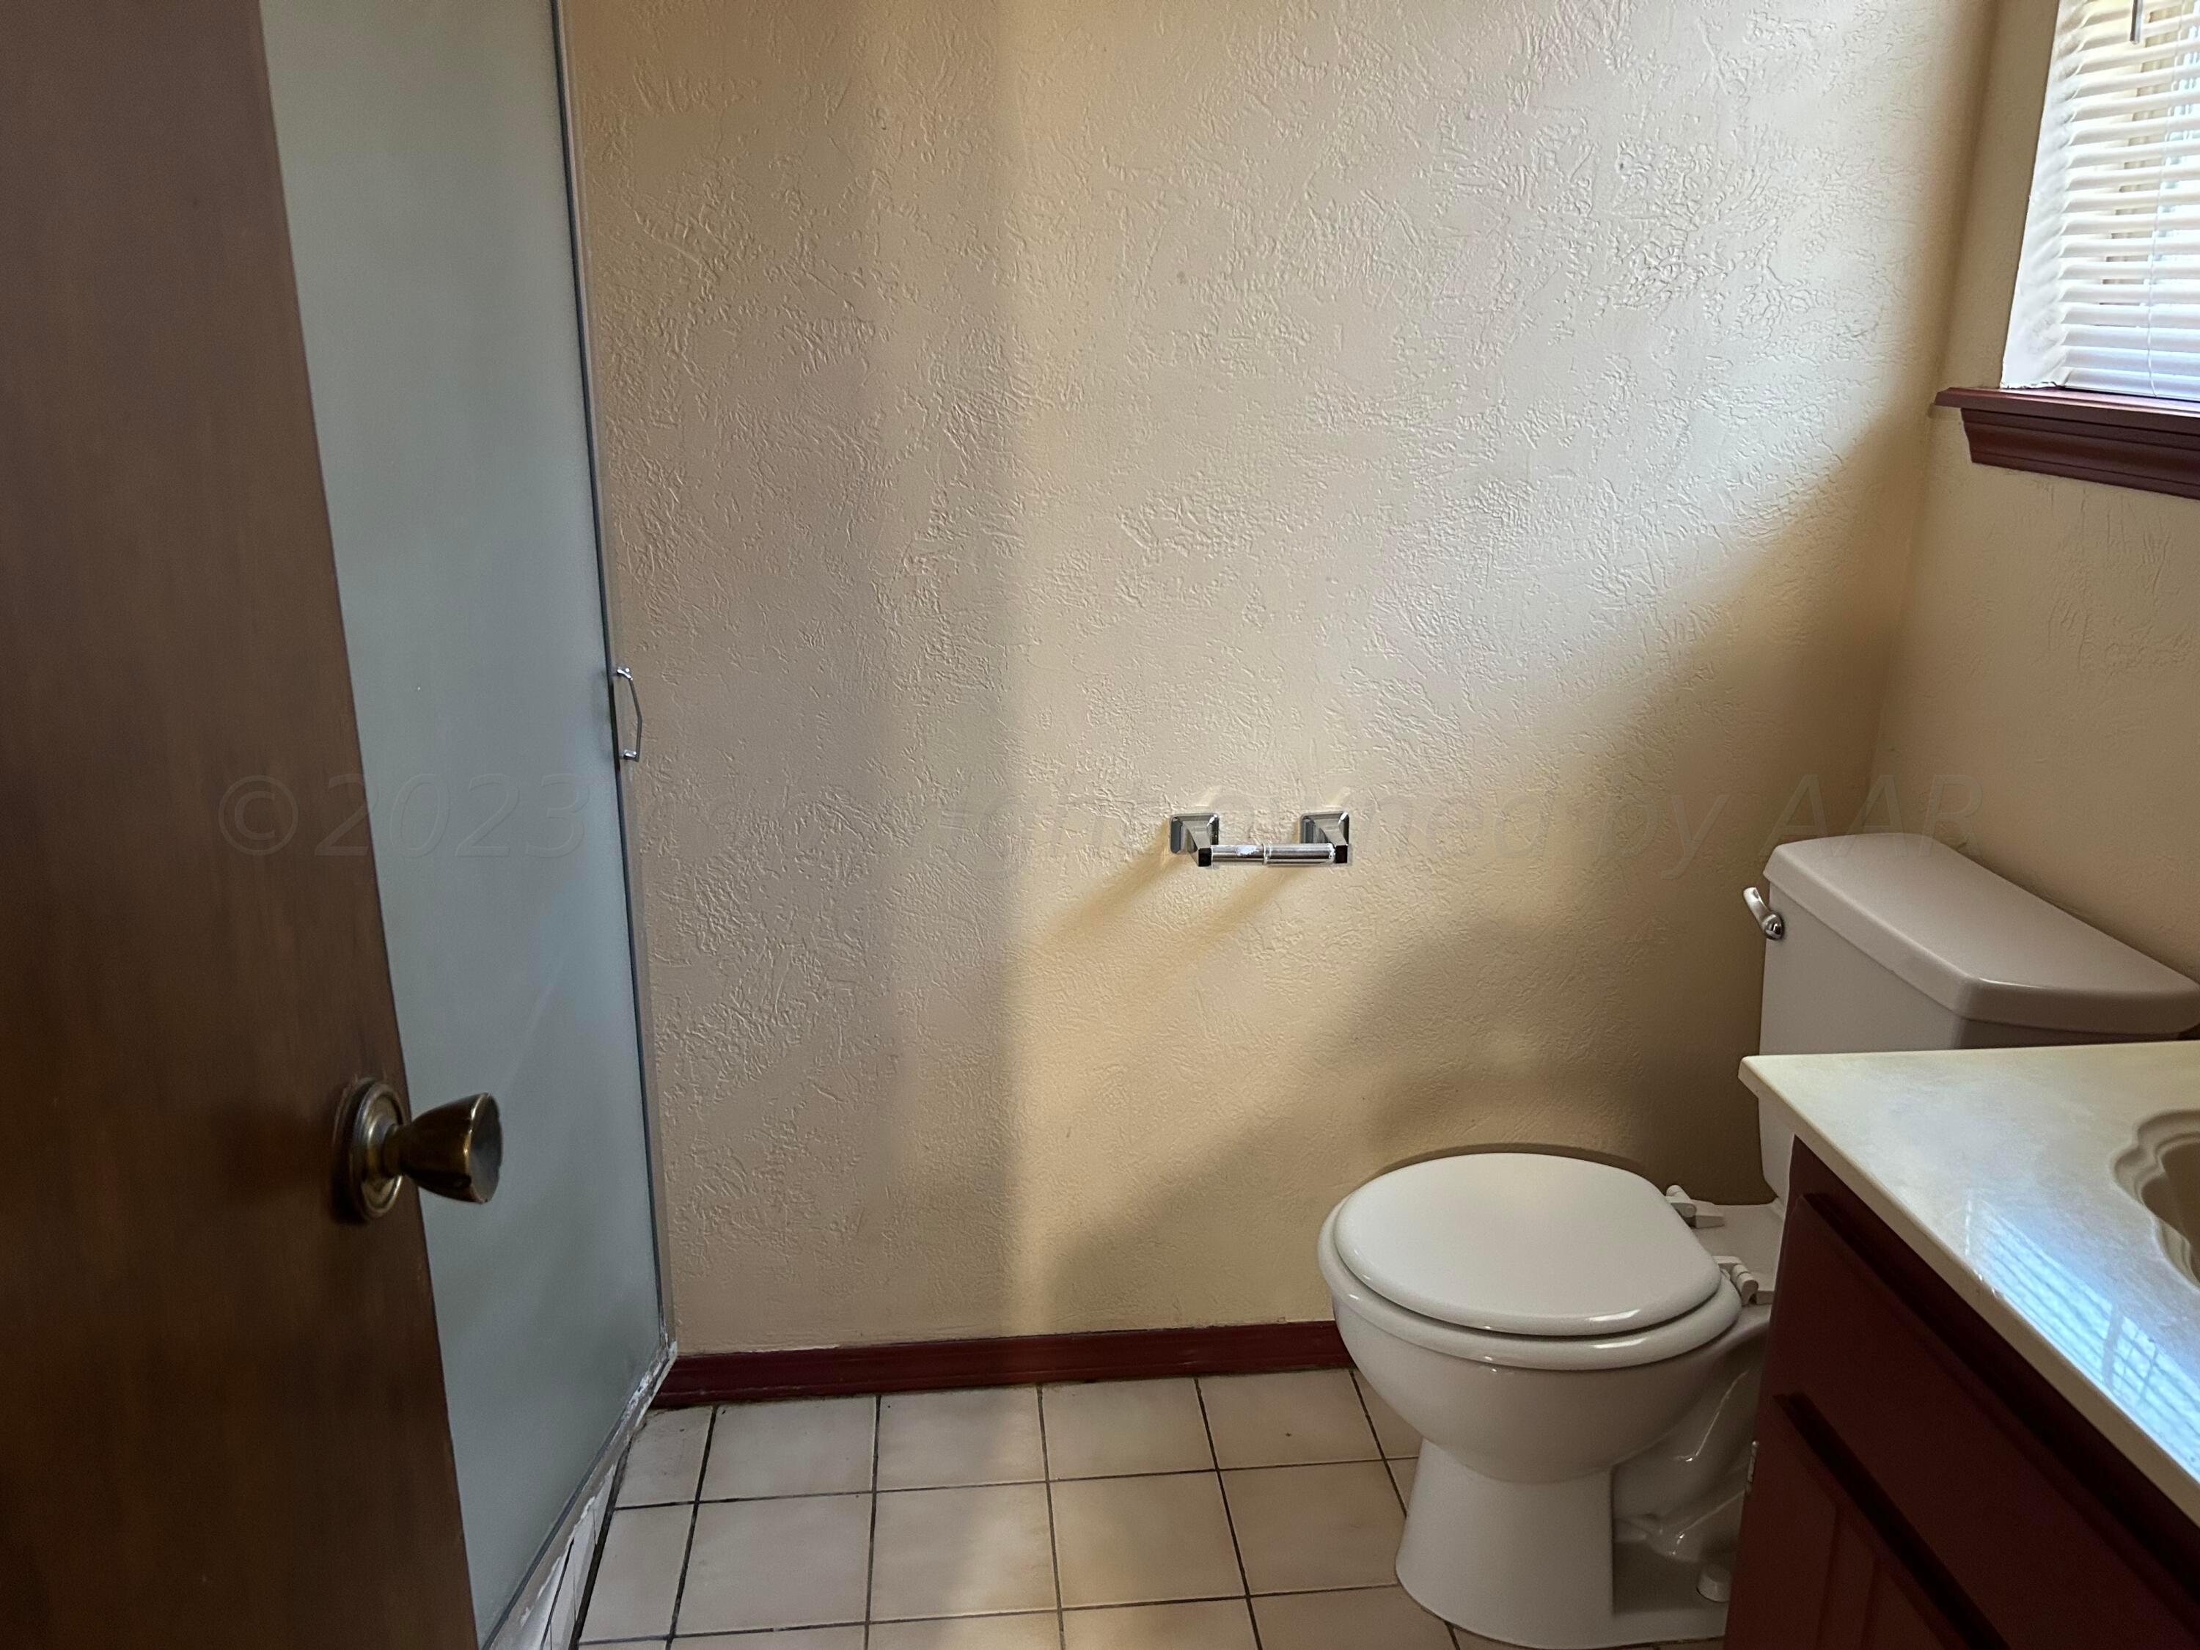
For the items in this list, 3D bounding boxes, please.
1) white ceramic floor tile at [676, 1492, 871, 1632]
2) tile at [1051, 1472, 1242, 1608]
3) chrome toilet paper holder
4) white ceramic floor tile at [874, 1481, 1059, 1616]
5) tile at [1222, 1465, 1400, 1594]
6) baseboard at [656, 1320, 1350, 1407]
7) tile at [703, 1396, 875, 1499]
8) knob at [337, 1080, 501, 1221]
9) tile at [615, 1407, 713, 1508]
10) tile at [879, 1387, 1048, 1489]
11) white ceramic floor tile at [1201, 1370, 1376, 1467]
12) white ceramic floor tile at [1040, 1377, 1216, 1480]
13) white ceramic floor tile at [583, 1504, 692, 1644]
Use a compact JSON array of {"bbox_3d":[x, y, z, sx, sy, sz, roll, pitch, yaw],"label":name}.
[{"bbox_3d":[-0.356,0.818,1.830,0.199,0.009,0.199,-1,18,-5],"label":"white ceramic floor tile"},{"bbox_3d":[0.049,0.807,1.867,0.199,0.009,0.199,-1,18,-5],"label":"tile"},{"bbox_3d":[0.194,0.020,1.920,0.210,0.051,0.080,-2,18,-5],"label":"chrome toilet paper holder"},{"bbox_3d":[-0.153,0.812,1.849,0.199,0.009,0.199,-1,18,-5],"label":"white ceramic floor tile"},{"bbox_3d":[0.251,0.802,1.886,0.199,0.009,0.199,-1,18,-5],"label":"tile"},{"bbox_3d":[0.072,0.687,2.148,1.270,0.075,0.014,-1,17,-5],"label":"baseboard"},{"bbox_3d":[-0.374,0.760,2.010,0.199,0.009,0.175,-1,18,-5],"label":"tile"},{"bbox_3d":[-0.328,0.157,0.801,0.060,0.065,0.065,0,17,-2],"label":"knob"},{"bbox_3d":[-0.525,0.771,2.014,0.090,0.010,0.179,-1,17,-5],"label":"tile"},{"bbox_3d":[-0.172,0.762,2.046,0.200,0.010,0.179,-1,17,-5],"label":"tile"},{"bbox_3d":[0.236,0.752,2.084,0.200,0.010,0.179,-1,17,-5],"label":"white ceramic floor tile"},{"bbox_3d":[0.031,0.749,2.047,0.199,0.009,0.175,-1,18,-5],"label":"white ceramic floor tile"},{"bbox_3d":[-0.507,0.828,1.829,0.090,0.010,0.200,-1,17,-5],"label":"white ceramic floor tile"}]

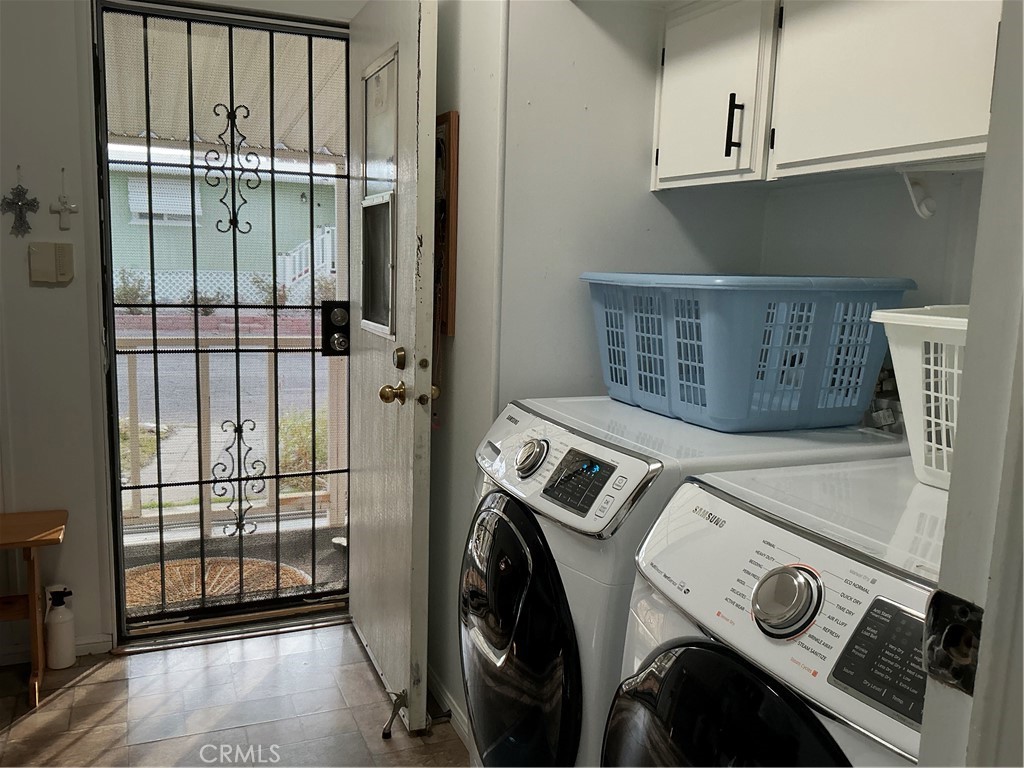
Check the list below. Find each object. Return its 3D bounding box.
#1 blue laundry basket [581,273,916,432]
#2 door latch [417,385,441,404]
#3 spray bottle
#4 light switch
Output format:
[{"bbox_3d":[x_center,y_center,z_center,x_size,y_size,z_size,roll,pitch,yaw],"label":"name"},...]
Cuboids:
[{"bbox_3d":[0.493,-0.091,1.844,0.505,0.302,0.600,-2,9,-23],"label":"blue laundry basket"},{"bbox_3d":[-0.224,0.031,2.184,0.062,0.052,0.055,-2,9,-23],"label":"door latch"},{"bbox_3d":[-1.411,0.753,2.586,0.088,0.262,0.080,-2,9,-23],"label":"spray bottle"},{"bbox_3d":[-1.369,-0.358,2.460,0.113,0.115,0.020,-2,9,-23],"label":"light switch"}]

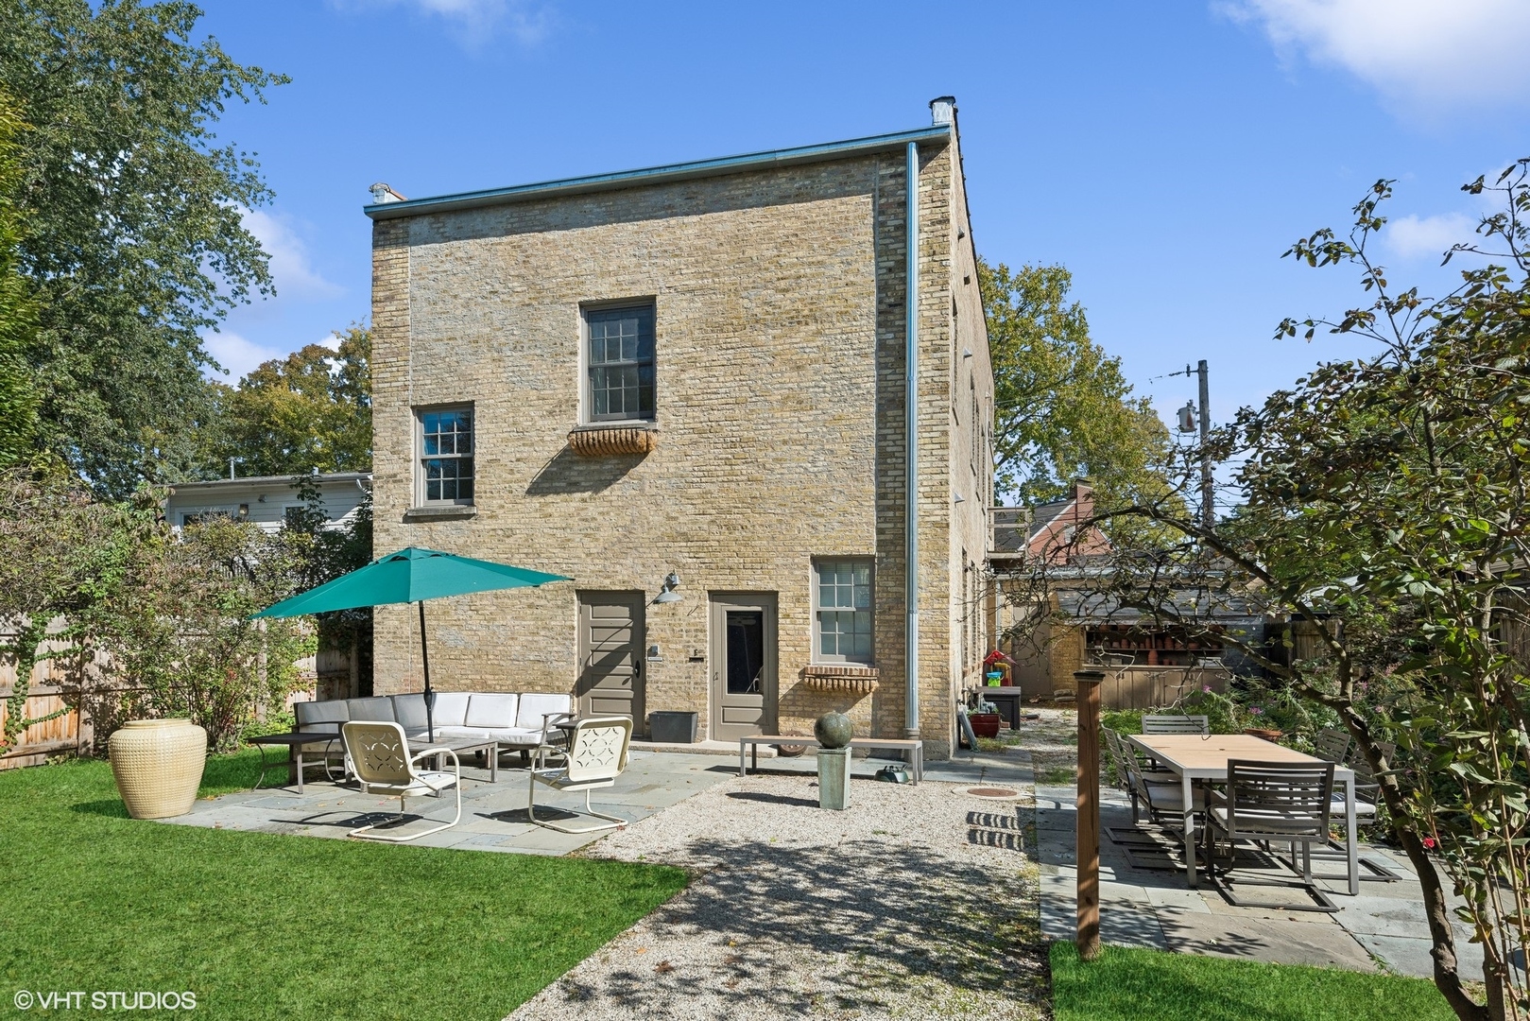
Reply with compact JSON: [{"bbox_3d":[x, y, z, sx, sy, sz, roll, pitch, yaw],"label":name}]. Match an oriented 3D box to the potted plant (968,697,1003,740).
[{"bbox_3d":[3.470,3.280,13.400,0.520,0.620,0.500,-1,-4,17],"label":"potted plant"}]

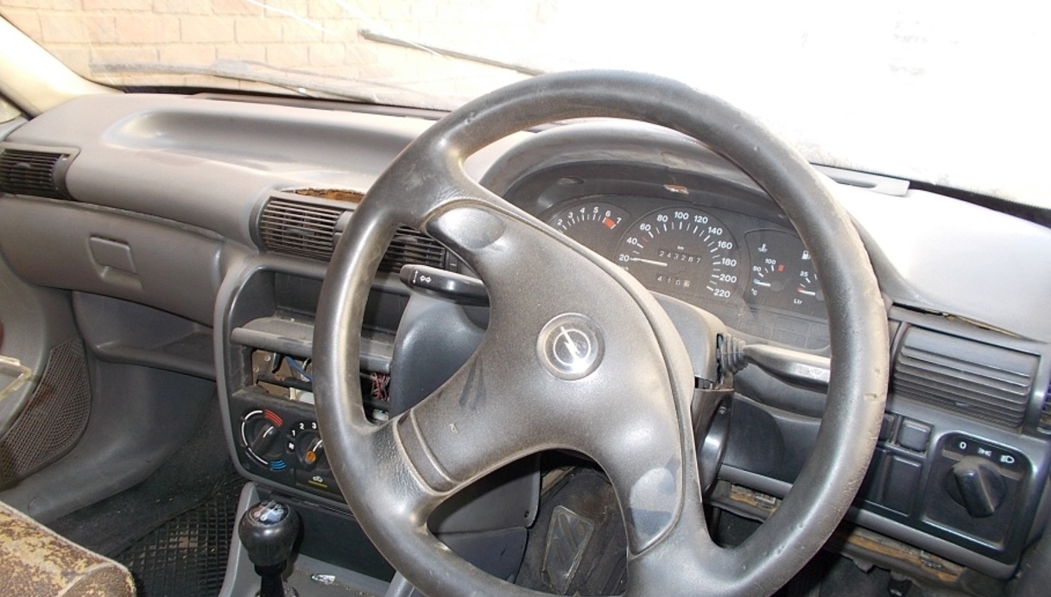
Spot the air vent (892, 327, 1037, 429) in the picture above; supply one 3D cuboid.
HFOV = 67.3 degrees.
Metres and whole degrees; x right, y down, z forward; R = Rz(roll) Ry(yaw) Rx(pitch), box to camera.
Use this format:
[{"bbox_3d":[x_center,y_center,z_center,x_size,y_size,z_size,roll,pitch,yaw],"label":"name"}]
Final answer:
[{"bbox_3d":[0.363,0.064,0.655,0.102,0.062,0.035,15,5,25],"label":"air vent"}]

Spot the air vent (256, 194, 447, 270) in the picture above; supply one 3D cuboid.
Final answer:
[{"bbox_3d":[-0.188,-0.072,0.879,0.228,0.062,0.035,11,4,16],"label":"air vent"}]

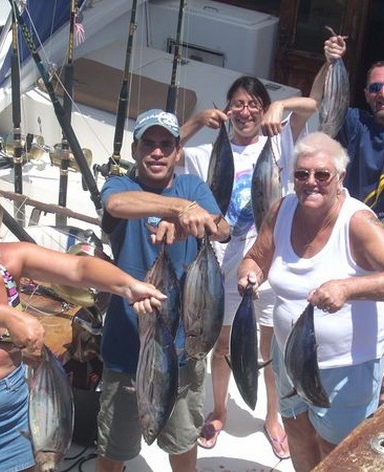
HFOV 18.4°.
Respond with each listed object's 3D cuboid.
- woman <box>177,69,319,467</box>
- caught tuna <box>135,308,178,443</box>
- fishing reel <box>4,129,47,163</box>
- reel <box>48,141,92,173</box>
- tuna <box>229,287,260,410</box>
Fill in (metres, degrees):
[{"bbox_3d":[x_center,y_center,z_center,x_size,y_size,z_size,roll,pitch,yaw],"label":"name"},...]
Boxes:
[{"bbox_3d":[0.216,0.158,4.772,0.560,1.660,0.460,1,26,2],"label":"woman"},{"bbox_3d":[-0.114,0.448,3.779,0.135,0.532,0.100,12,28,22],"label":"caught tuna"},{"bbox_3d":[-0.751,-0.408,5.331,0.190,0.130,0.130,8,27,16],"label":"fishing reel"},{"bbox_3d":[-0.543,-0.351,5.281,0.185,0.125,0.130,5,27,11],"label":"reel"},{"bbox_3d":[0.199,0.375,3.966,0.100,0.506,0.125,-2,26,4],"label":"tuna"}]

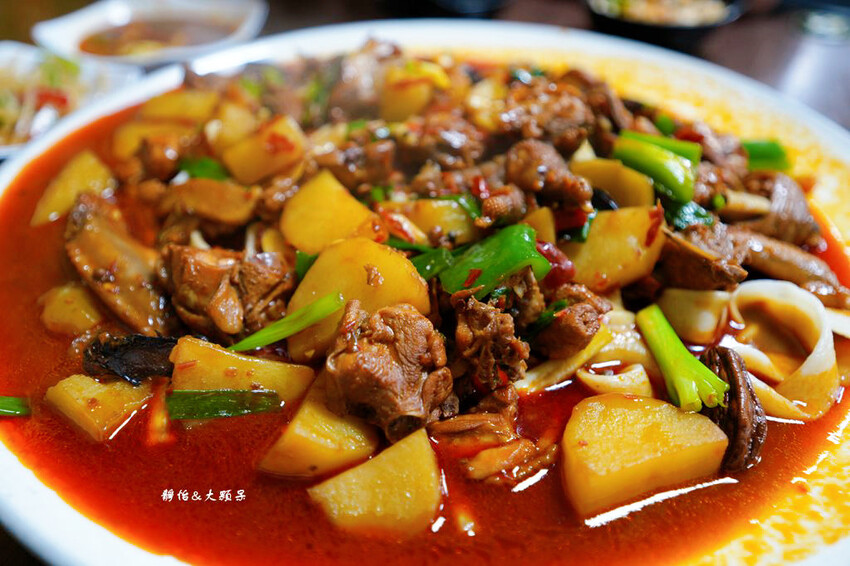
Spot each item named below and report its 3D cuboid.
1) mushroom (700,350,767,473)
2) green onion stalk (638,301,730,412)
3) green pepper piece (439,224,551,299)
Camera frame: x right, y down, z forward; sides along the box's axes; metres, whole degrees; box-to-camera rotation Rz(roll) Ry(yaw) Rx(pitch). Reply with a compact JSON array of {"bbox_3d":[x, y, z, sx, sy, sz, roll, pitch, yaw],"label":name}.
[{"bbox_3d":[0.117,0.048,0.251,0.019,0.022,0.043,6,52,5],"label":"mushroom"},{"bbox_3d":[0.100,0.028,0.259,0.015,0.011,0.050,-7,42,-9],"label":"green onion stalk"},{"bbox_3d":[0.029,-0.009,0.278,0.041,0.016,0.024,-24,47,-13],"label":"green pepper piece"}]

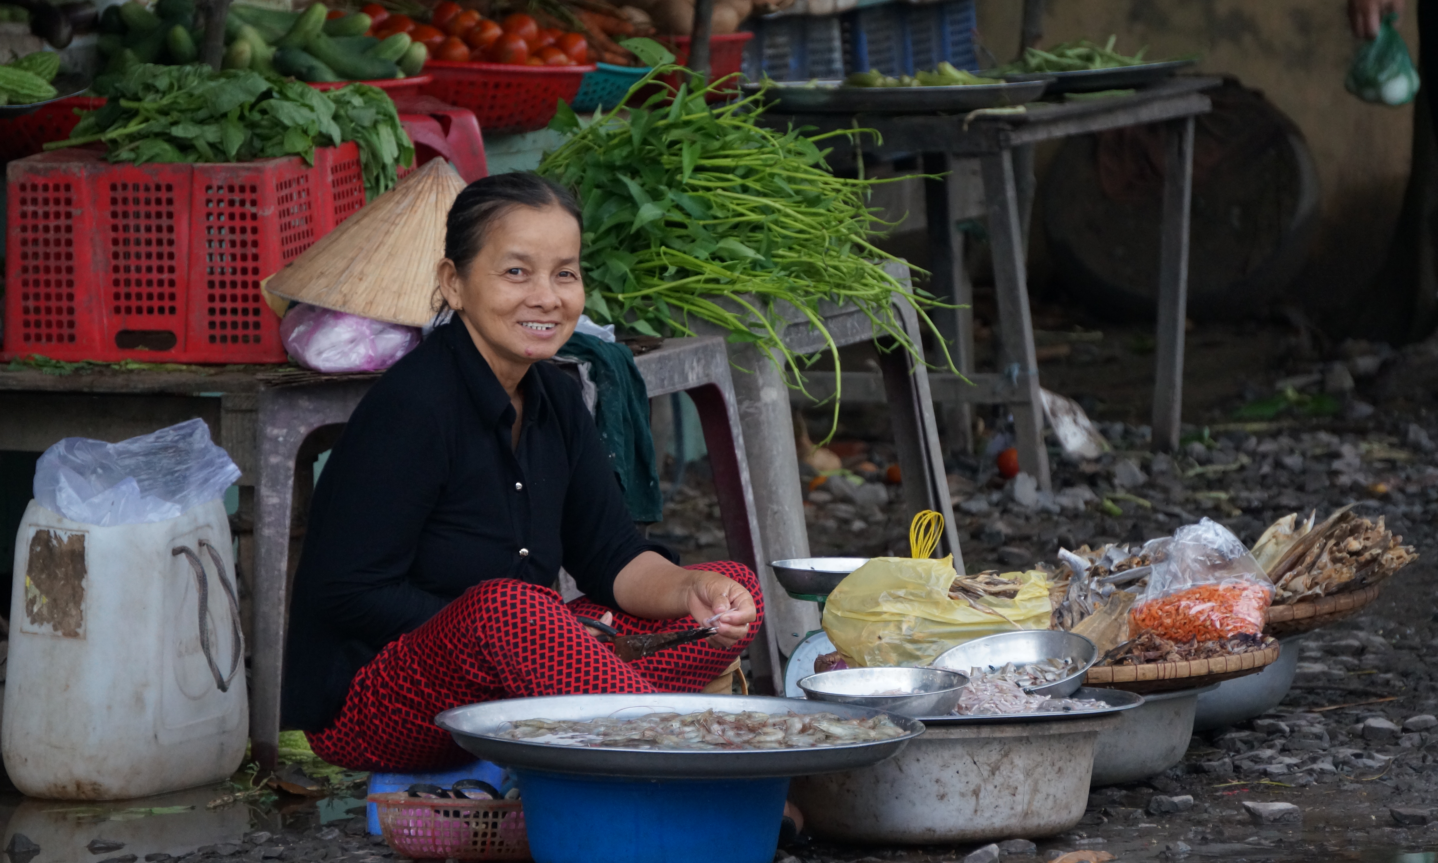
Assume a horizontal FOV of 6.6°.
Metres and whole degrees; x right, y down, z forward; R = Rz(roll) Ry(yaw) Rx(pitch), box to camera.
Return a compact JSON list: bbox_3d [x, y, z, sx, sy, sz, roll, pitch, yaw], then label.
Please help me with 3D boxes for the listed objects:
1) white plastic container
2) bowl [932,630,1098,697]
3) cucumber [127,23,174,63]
[{"bbox_3d":[-0.683,0.243,14.320,0.230,0.335,0.225,3,6,32],"label":"white plastic container"},{"bbox_3d":[0.351,0.295,14.689,0.200,0.052,0.200,-7,20,2],"label":"bowl"},{"bbox_3d":[-0.812,-0.556,17.800,0.125,0.036,0.036,-40,-13,23],"label":"cucumber"}]

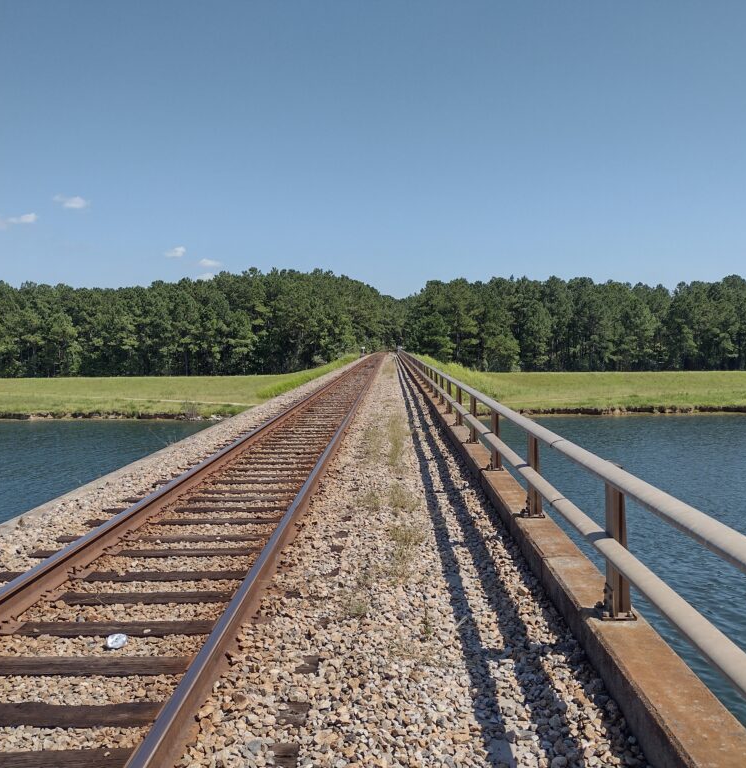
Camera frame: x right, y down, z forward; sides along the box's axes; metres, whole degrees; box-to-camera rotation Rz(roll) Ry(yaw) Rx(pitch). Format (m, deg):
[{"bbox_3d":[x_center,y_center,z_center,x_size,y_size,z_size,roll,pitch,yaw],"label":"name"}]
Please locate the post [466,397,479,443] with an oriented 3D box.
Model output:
[{"bbox_3d":[1.521,0.501,12.131,0.150,0.810,0.140,-1,3,1],"label":"post"}]

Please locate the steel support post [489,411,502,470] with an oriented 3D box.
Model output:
[{"bbox_3d":[1.473,0.629,9.605,0.150,0.810,0.140,-1,3,1],"label":"steel support post"}]

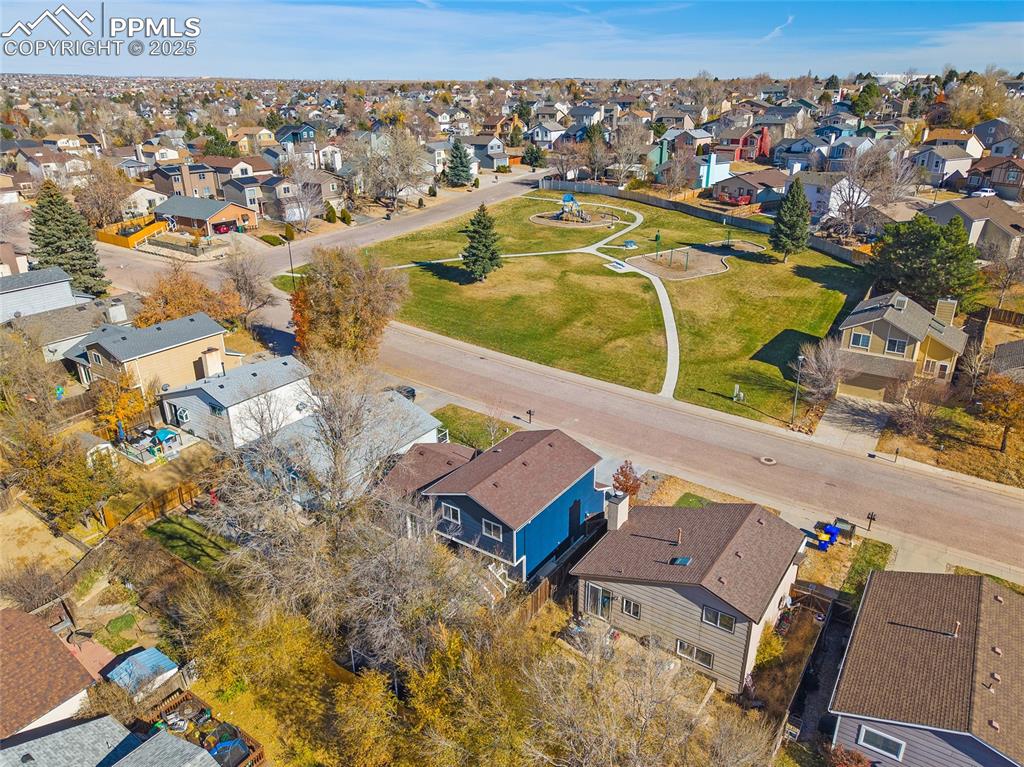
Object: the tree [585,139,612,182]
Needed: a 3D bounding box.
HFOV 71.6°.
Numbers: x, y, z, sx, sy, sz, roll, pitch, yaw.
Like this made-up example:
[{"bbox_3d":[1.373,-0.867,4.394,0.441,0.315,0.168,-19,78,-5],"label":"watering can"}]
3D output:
[{"bbox_3d":[20.479,-52.678,168.000,6.500,10.200,6.300,2,23,6],"label":"tree"}]

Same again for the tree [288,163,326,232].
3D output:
[{"bbox_3d":[-38.100,-33.910,128.950,6.720,12.340,6.720,0,23,0],"label":"tree"}]

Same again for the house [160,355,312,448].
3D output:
[{"bbox_3d":[-24.569,0.933,63.669,10.947,5.696,9.078,15,28,33],"label":"house"}]

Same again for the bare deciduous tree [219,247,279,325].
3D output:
[{"bbox_3d":[-30.642,-11.137,82.517,6.346,9.200,6.346,-10,24,-19],"label":"bare deciduous tree"}]

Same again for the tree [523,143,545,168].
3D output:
[{"bbox_3d":[5.830,-61.910,192.130,5.960,6.340,5.960,0,23,0],"label":"tree"}]

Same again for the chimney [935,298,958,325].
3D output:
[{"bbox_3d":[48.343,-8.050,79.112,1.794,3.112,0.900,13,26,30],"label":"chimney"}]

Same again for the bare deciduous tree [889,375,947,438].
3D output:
[{"bbox_3d":[36.426,2.228,63.744,4.364,5.252,4.364,12,26,30],"label":"bare deciduous tree"}]

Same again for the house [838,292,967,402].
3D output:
[{"bbox_3d":[38.770,-3.010,69.960,10.200,7.800,12.000,14,27,31],"label":"house"}]

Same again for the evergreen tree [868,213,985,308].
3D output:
[{"bbox_3d":[52.318,-15.727,90.000,13.000,11.200,11.000,12,27,28],"label":"evergreen tree"}]

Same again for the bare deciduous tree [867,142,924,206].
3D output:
[{"bbox_3d":[77.284,-41.917,143.000,10.300,12.400,9.600,11,26,25],"label":"bare deciduous tree"}]

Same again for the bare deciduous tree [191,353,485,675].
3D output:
[{"bbox_3d":[-9.380,6.030,40.460,15.680,16.200,14.580,0,23,0],"label":"bare deciduous tree"}]

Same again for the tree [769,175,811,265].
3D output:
[{"bbox_3d":[41.430,-24.010,104.810,5.910,12.290,5.910,0,23,0],"label":"tree"}]

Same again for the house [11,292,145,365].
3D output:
[{"bbox_3d":[-47.176,-6.068,78.203,10.300,5.000,12.556,14,27,32],"label":"house"}]

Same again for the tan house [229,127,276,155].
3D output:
[{"bbox_3d":[-79.415,-74.346,218.000,10.500,7.800,10.000,15,28,32],"label":"tan house"}]

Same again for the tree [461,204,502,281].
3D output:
[{"bbox_3d":[-4.360,-19.860,99.970,5.780,10.800,5.780,0,23,0],"label":"tree"}]

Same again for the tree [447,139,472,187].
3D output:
[{"bbox_3d":[-12.740,-52.850,169.550,6.210,10.780,6.210,0,23,0],"label":"tree"}]

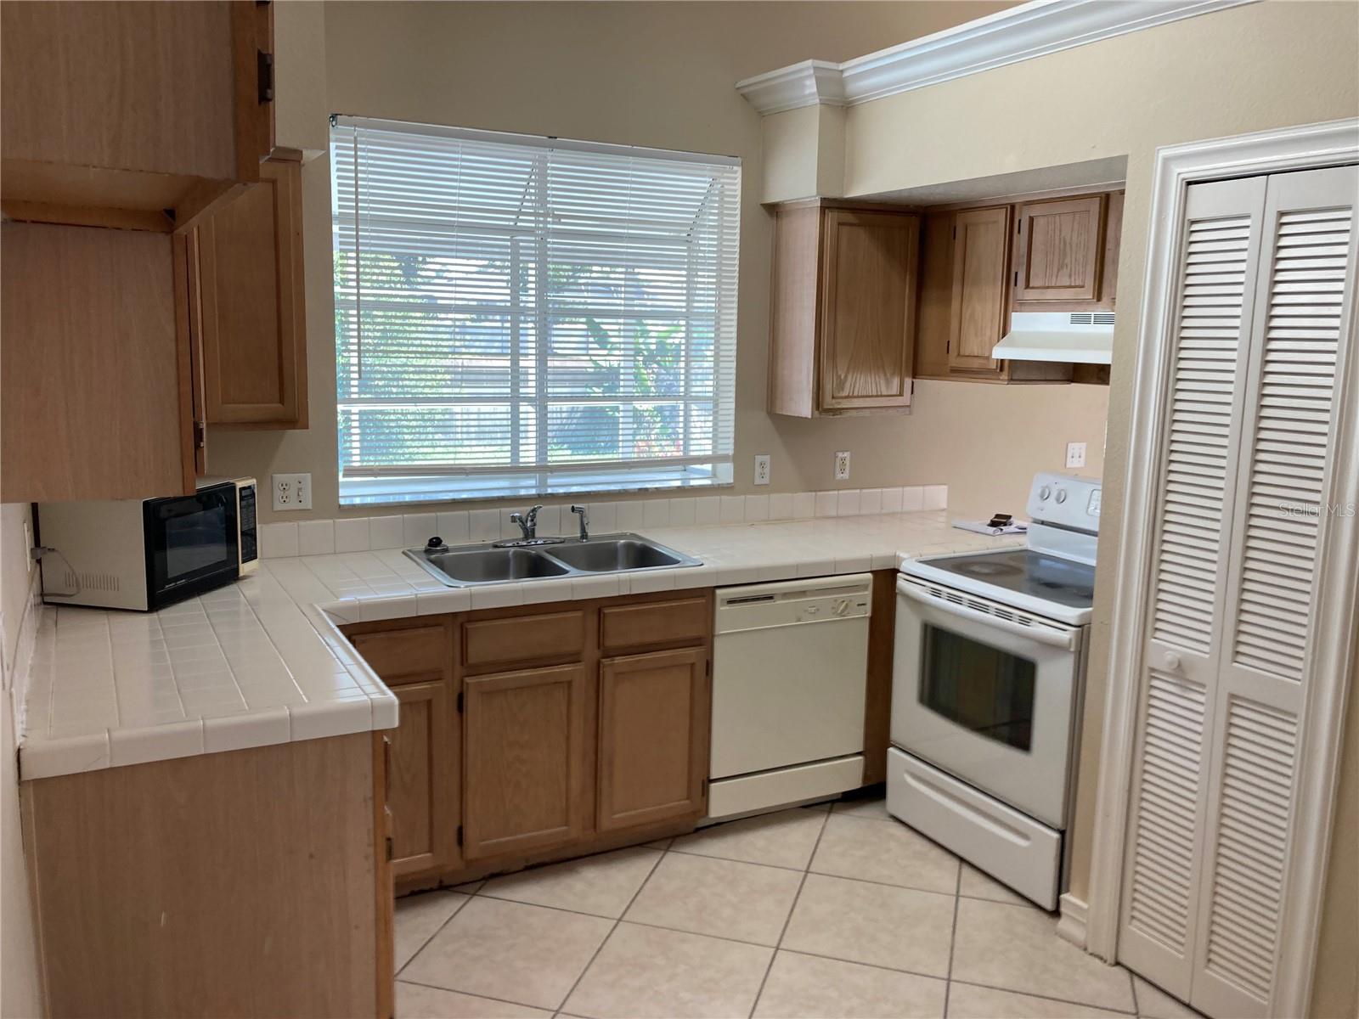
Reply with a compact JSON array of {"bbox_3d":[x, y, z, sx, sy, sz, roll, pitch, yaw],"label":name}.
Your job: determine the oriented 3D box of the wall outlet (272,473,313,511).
[{"bbox_3d":[-1.199,-0.051,3.414,0.115,0.115,0.010,-4,10,-28],"label":"wall outlet"}]

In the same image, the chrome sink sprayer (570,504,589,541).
[{"bbox_3d":[-0.350,0.047,3.881,0.065,0.128,0.030,-4,10,-28],"label":"chrome sink sprayer"}]

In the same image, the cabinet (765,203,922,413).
[{"bbox_3d":[0.615,-0.736,4.124,0.467,0.760,0.310,-4,10,-28],"label":"cabinet"}]

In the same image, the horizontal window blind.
[{"bbox_3d":[-0.434,-0.667,3.759,1.455,1.130,0.050,-4,10,-28],"label":"horizontal window blind"}]

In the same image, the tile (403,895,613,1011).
[{"bbox_3d":[-0.445,1.172,2.926,0.450,0.010,0.450,4,9,16],"label":"tile"}]

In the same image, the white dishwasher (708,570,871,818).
[{"bbox_3d":[0.230,0.587,3.896,0.610,0.840,0.600,-4,10,-28],"label":"white dishwasher"}]

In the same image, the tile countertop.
[{"bbox_3d":[-0.002,0.229,3.272,3.315,0.060,1.465,-4,10,-28],"label":"tile countertop"}]

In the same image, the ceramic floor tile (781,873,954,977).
[{"bbox_3d":[0.544,1.167,3.100,0.450,0.010,0.450,4,9,16],"label":"ceramic floor tile"}]

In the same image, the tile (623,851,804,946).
[{"bbox_3d":[0.113,1.138,3.226,0.450,0.010,0.450,4,9,16],"label":"tile"}]

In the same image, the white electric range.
[{"bbox_3d":[1.170,0.519,3.518,0.695,1.170,0.755,-4,10,-28],"label":"white electric range"}]

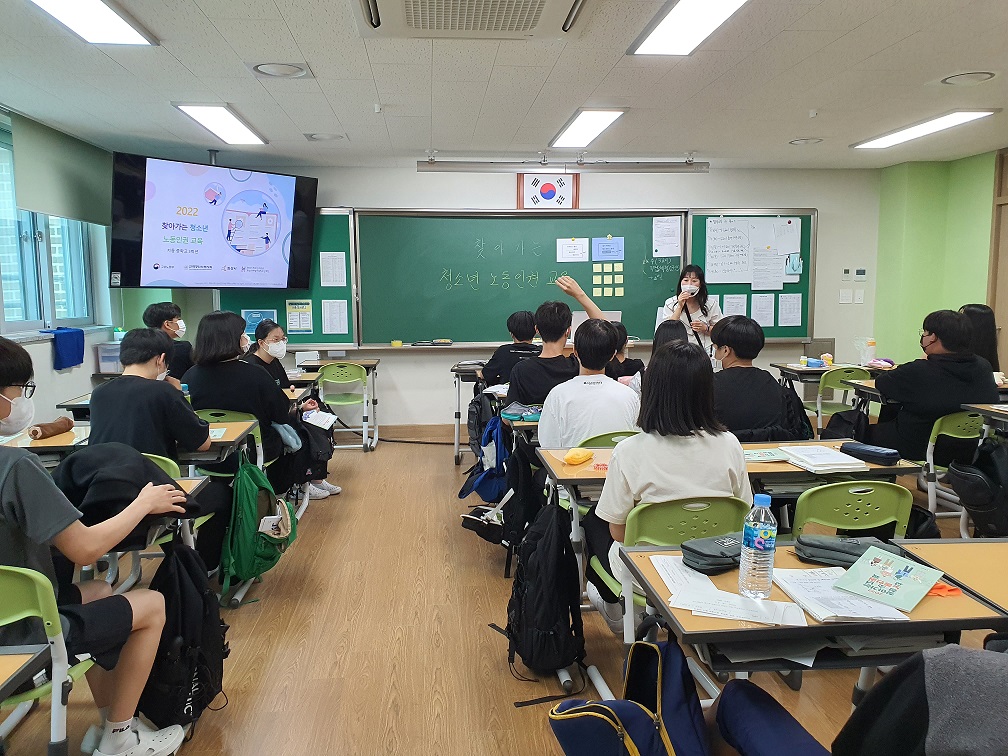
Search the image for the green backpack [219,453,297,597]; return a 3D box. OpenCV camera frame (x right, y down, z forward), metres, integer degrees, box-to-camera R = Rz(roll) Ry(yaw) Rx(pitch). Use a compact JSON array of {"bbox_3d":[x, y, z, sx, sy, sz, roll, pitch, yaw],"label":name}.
[{"bbox_3d":[-1.030,0.592,3.204,0.250,0.560,0.300,0,7,3],"label":"green backpack"}]

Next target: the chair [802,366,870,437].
[{"bbox_3d":[2.478,0.269,5.738,0.390,0.740,0.480,0,7,0],"label":"chair"}]

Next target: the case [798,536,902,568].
[{"bbox_3d":[0.734,0.370,1.617,0.205,0.048,0.100,2,7,16],"label":"case"}]

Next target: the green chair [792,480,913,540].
[{"bbox_3d":[1.032,0.649,2.498,0.390,0.740,0.480,-1,7,-2],"label":"green chair"}]

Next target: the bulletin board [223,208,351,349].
[{"bbox_3d":[-1.919,-0.880,6.666,1.190,1.200,0.045,-1,7,-5],"label":"bulletin board"}]

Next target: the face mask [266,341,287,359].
[{"bbox_3d":[-1.486,-0.186,4.931,0.090,0.115,0.130,7,10,20],"label":"face mask"}]

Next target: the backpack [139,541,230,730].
[{"bbox_3d":[-1.028,0.811,2.458,0.230,0.570,0.290,0,7,7],"label":"backpack"}]

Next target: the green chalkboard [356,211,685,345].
[{"bbox_3d":[0.184,-0.876,6.702,2.948,1.200,0.080,-1,7,-5],"label":"green chalkboard"}]

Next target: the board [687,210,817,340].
[{"bbox_3d":[2.272,-0.924,6.907,1.210,1.212,0.060,-1,7,-5],"label":"board"}]

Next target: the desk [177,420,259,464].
[{"bbox_3d":[-1.377,0.590,3.216,0.610,0.725,0.460,-1,7,-5],"label":"desk"}]

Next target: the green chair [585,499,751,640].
[{"bbox_3d":[0.474,0.670,2.346,0.390,0.740,0.480,-2,7,-11],"label":"green chair"}]

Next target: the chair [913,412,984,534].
[{"bbox_3d":[2.586,0.502,4.421,0.440,0.730,0.500,-1,7,-5],"label":"chair"}]

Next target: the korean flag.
[{"bbox_3d":[0.394,-1.680,6.787,0.460,0.310,0.030,-1,7,-5],"label":"korean flag"}]

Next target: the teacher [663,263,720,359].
[{"bbox_3d":[1.567,-0.159,6.349,0.500,1.560,0.340,1,7,11],"label":"teacher"}]

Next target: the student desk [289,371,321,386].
[{"bbox_3d":[-1.687,0.371,5.570,0.690,0.755,0.490,-1,7,-5],"label":"student desk"}]

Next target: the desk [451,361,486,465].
[{"bbox_3d":[-0.112,0.271,5.934,0.610,0.725,0.460,-1,7,-5],"label":"desk"}]

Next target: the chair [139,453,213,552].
[{"bbox_3d":[-1.283,0.623,2.859,0.390,0.740,0.480,0,7,5],"label":"chair"}]

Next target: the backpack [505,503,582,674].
[{"bbox_3d":[0.152,0.750,2.781,0.260,0.585,0.300,-2,7,-13],"label":"backpack"}]

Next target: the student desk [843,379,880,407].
[{"bbox_3d":[2.646,0.414,4.972,0.690,0.755,0.490,-1,7,-5],"label":"student desk"}]

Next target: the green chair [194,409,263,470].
[{"bbox_3d":[-1.484,0.536,4.122,0.440,0.790,0.500,0,7,0],"label":"green chair"}]

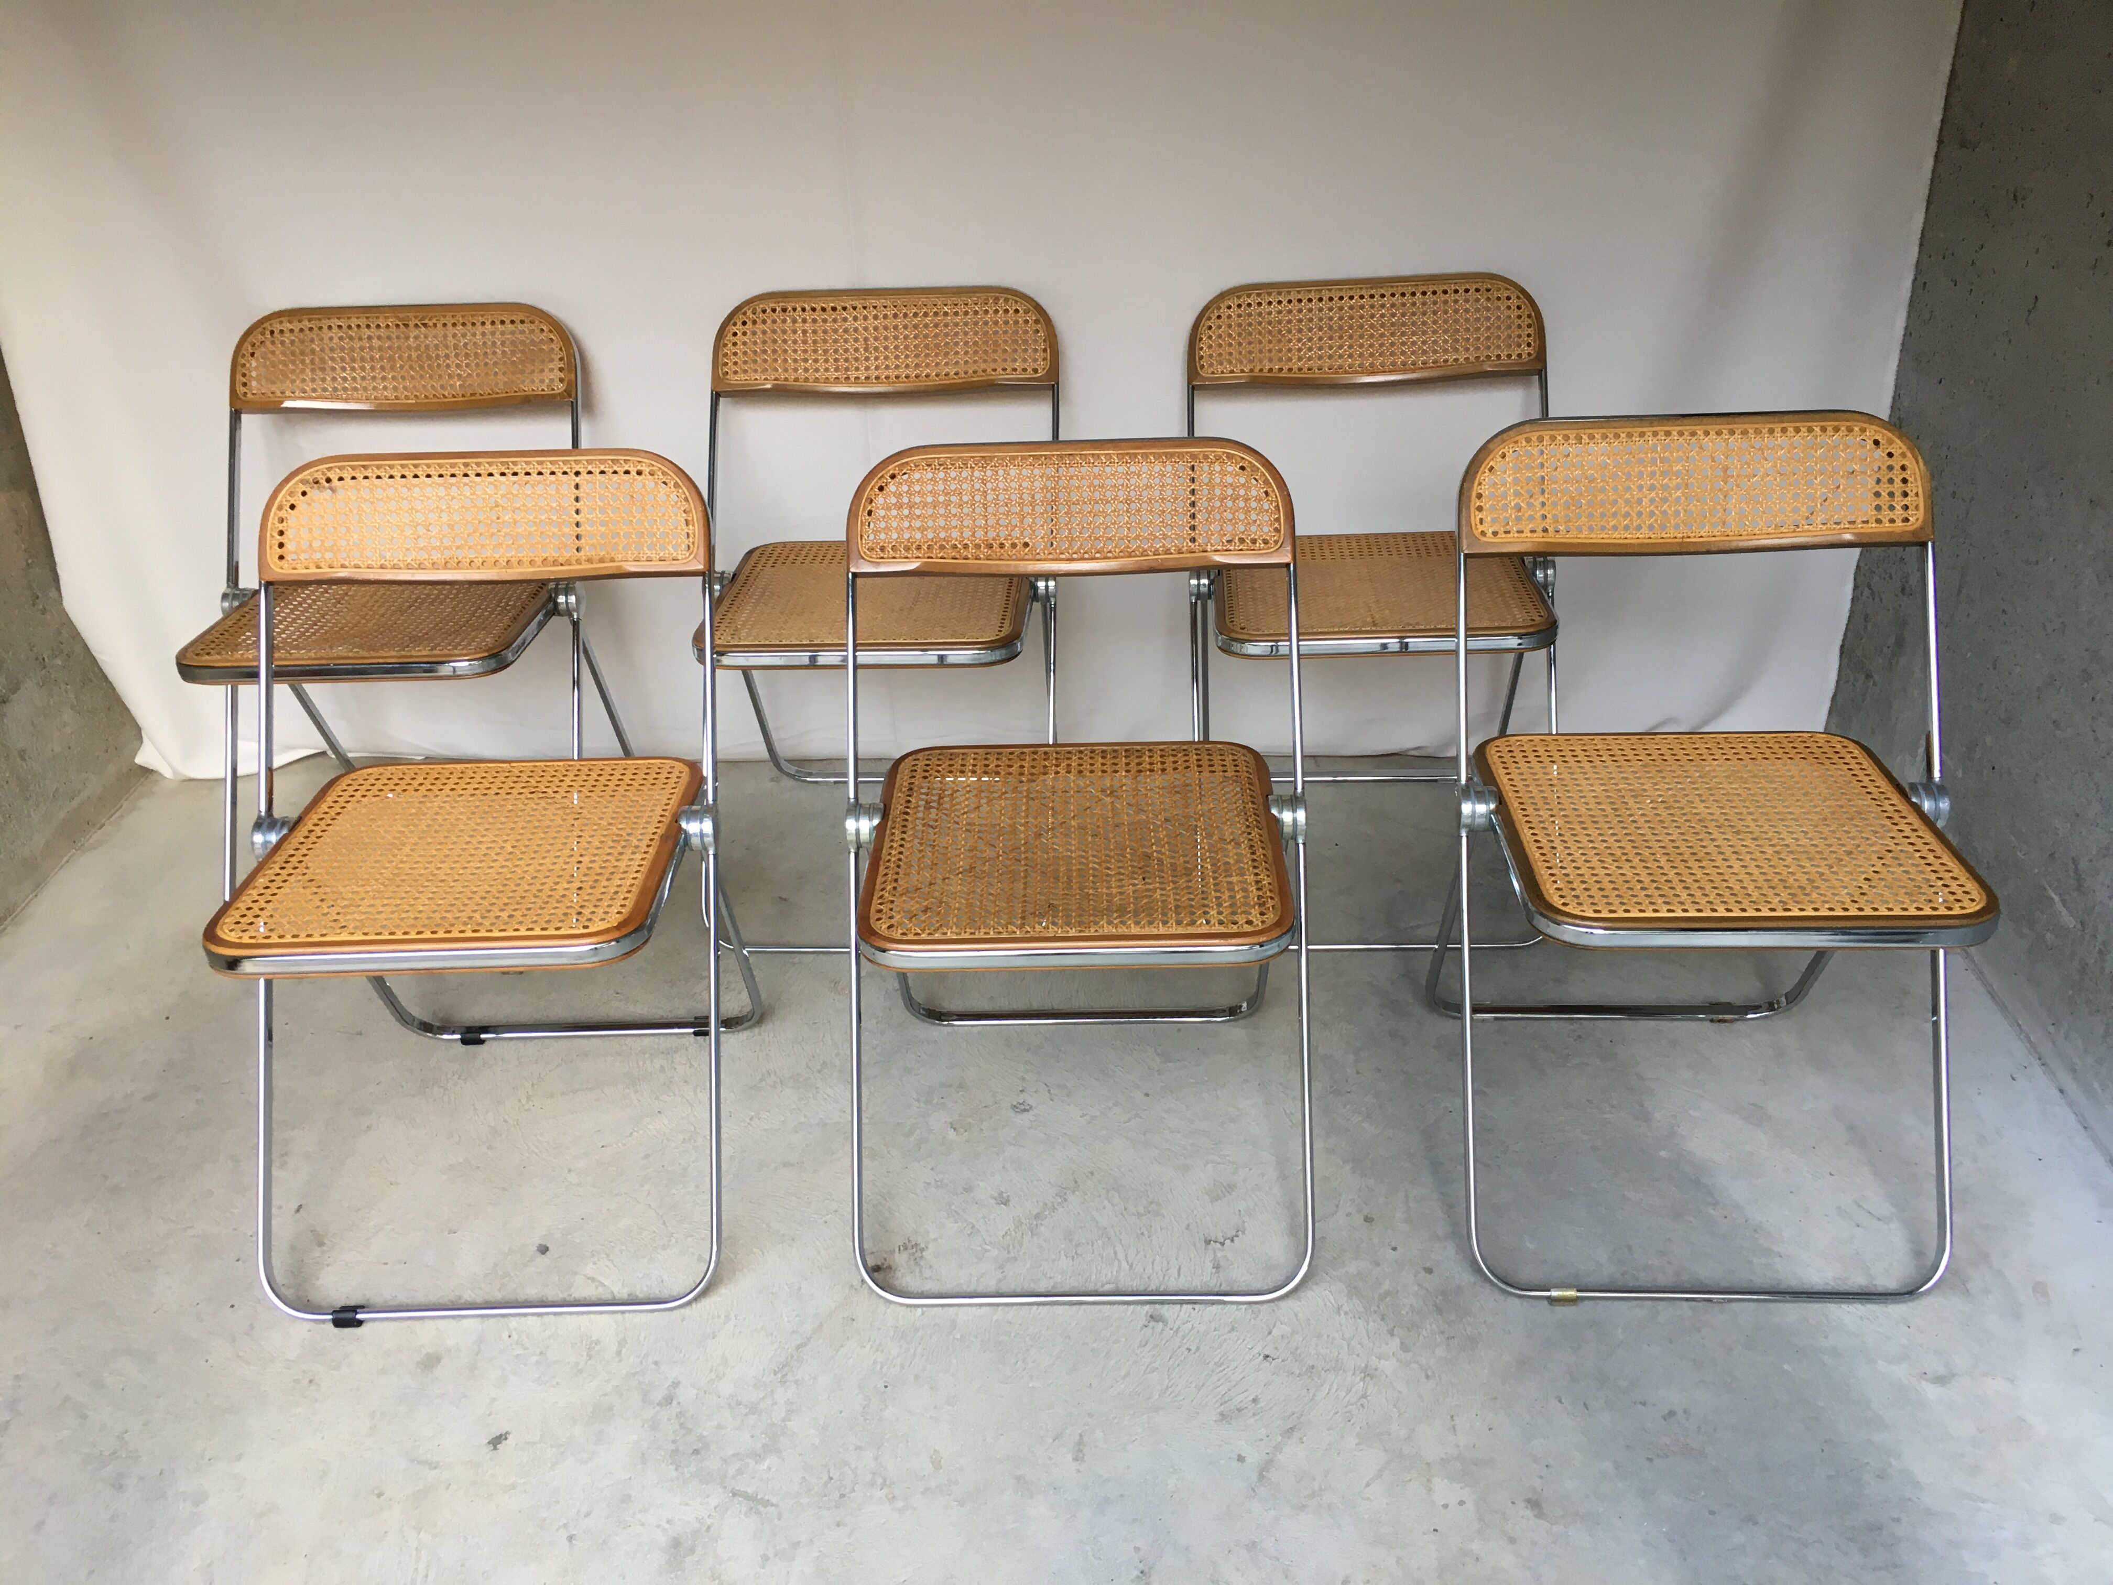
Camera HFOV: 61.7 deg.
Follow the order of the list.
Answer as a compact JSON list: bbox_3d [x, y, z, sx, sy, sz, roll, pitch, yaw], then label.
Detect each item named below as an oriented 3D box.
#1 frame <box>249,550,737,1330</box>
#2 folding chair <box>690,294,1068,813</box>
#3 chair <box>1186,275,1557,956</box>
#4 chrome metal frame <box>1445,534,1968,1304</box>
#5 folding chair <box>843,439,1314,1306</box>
[{"bbox_3d":[-0.573,0.135,1.810,0.472,0.647,0.477,-2,30,1],"label":"frame"},{"bbox_3d":[-0.229,-0.224,2.318,0.472,0.742,0.495,0,30,4],"label":"folding chair"},{"bbox_3d":[0.409,-0.231,2.289,0.472,0.742,0.495,0,30,3],"label":"chair"},{"bbox_3d":[0.642,0.110,1.777,0.472,0.647,0.477,0,30,3],"label":"chrome metal frame"},{"bbox_3d":[0.023,0.121,1.797,0.472,0.647,0.477,-1,30,2],"label":"folding chair"}]

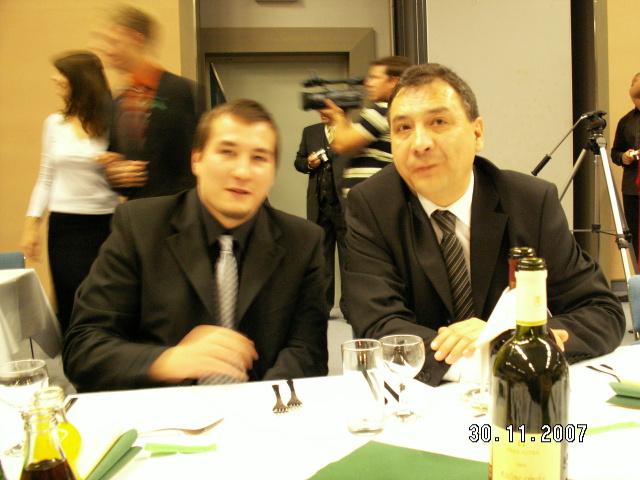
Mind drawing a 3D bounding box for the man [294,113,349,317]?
[{"bbox_3d":[0.048,-0.243,5.120,0.550,1.780,0.380,-2,5,-6],"label":"man"}]

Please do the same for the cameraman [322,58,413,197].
[{"bbox_3d":[0.310,-0.104,3.520,0.580,1.780,0.500,-1,5,-3],"label":"cameraman"}]

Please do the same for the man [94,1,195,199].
[{"bbox_3d":[-0.666,-0.008,2.518,0.560,1.810,0.420,3,6,37],"label":"man"}]

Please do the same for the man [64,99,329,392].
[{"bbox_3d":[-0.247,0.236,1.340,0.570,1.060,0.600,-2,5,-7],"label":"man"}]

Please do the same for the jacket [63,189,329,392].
[{"bbox_3d":[-0.253,0.173,1.370,0.560,0.600,0.420,-2,5,-7],"label":"jacket"}]

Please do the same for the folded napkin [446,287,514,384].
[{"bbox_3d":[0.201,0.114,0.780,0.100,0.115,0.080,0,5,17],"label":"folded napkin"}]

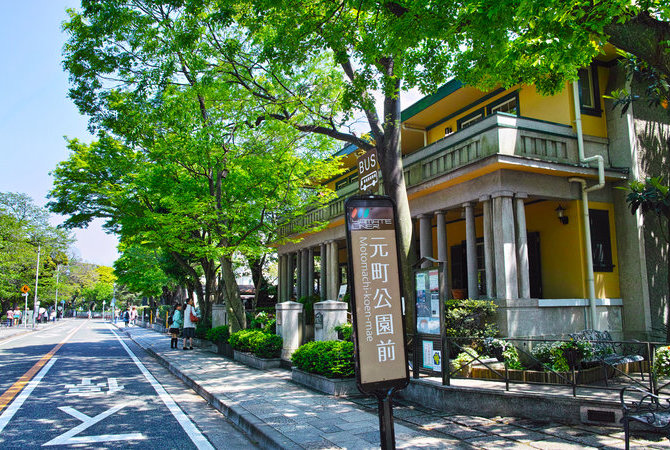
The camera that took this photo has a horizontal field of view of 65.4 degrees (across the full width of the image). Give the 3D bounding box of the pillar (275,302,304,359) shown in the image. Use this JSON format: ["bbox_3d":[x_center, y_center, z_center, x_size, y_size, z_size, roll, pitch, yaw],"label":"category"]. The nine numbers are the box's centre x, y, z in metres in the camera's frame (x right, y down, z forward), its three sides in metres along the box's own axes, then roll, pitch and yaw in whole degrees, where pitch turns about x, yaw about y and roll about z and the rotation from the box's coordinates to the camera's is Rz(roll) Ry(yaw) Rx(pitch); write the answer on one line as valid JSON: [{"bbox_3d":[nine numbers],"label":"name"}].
[{"bbox_3d":[-1.164,2.697,13.447,0.560,1.520,0.560,3,-9,-24],"label":"pillar"}]

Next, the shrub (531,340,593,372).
[{"bbox_3d":[2.915,1.692,6.722,0.700,0.390,0.420,-6,-10,34],"label":"shrub"}]

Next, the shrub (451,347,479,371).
[{"bbox_3d":[2.183,2.285,8.806,0.440,0.390,0.440,-4,-9,24],"label":"shrub"}]

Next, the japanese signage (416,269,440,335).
[{"bbox_3d":[1.443,1.189,8.063,0.080,0.980,0.550,3,-9,-24],"label":"japanese signage"}]

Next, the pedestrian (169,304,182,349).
[{"bbox_3d":[-5.061,3.214,16.605,0.420,1.430,0.460,2,-9,-15],"label":"pedestrian"}]

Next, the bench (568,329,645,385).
[{"bbox_3d":[4.198,2.008,7.998,1.080,0.750,0.560,3,-9,-24],"label":"bench"}]

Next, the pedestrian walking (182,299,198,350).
[{"bbox_3d":[-4.541,3.133,16.415,0.420,1.640,0.500,6,-11,-35],"label":"pedestrian walking"}]

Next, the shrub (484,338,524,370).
[{"bbox_3d":[2.357,1.800,7.262,0.480,0.410,0.420,-6,-10,34],"label":"shrub"}]

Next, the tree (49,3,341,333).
[{"bbox_3d":[-3.880,-1.274,15.368,8.000,10.000,8.300,0,-9,0],"label":"tree"}]

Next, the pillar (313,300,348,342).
[{"bbox_3d":[-0.071,2.298,10.878,0.560,1.520,0.560,3,-9,-24],"label":"pillar"}]

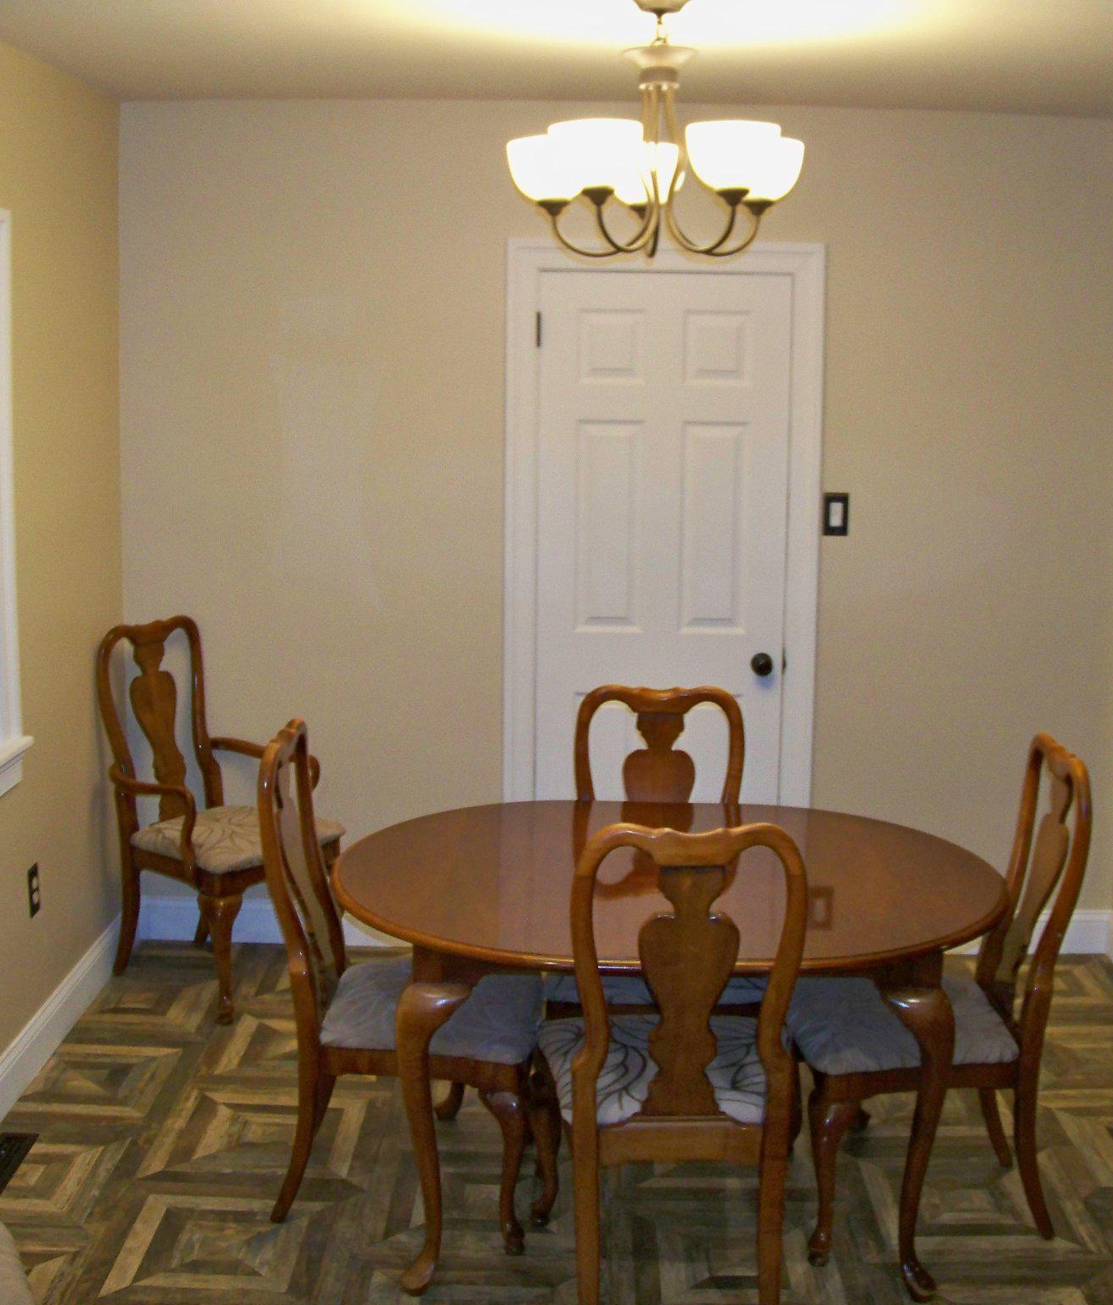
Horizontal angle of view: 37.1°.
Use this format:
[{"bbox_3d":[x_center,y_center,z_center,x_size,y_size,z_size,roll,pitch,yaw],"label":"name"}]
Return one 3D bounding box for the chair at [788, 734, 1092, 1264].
[{"bbox_3d":[0.748,0.664,3.320,0.567,1.007,0.528,1,10,1],"label":"chair"}]

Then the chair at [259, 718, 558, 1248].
[{"bbox_3d":[-0.291,0.648,3.375,0.572,1.007,0.528,1,10,1],"label":"chair"}]

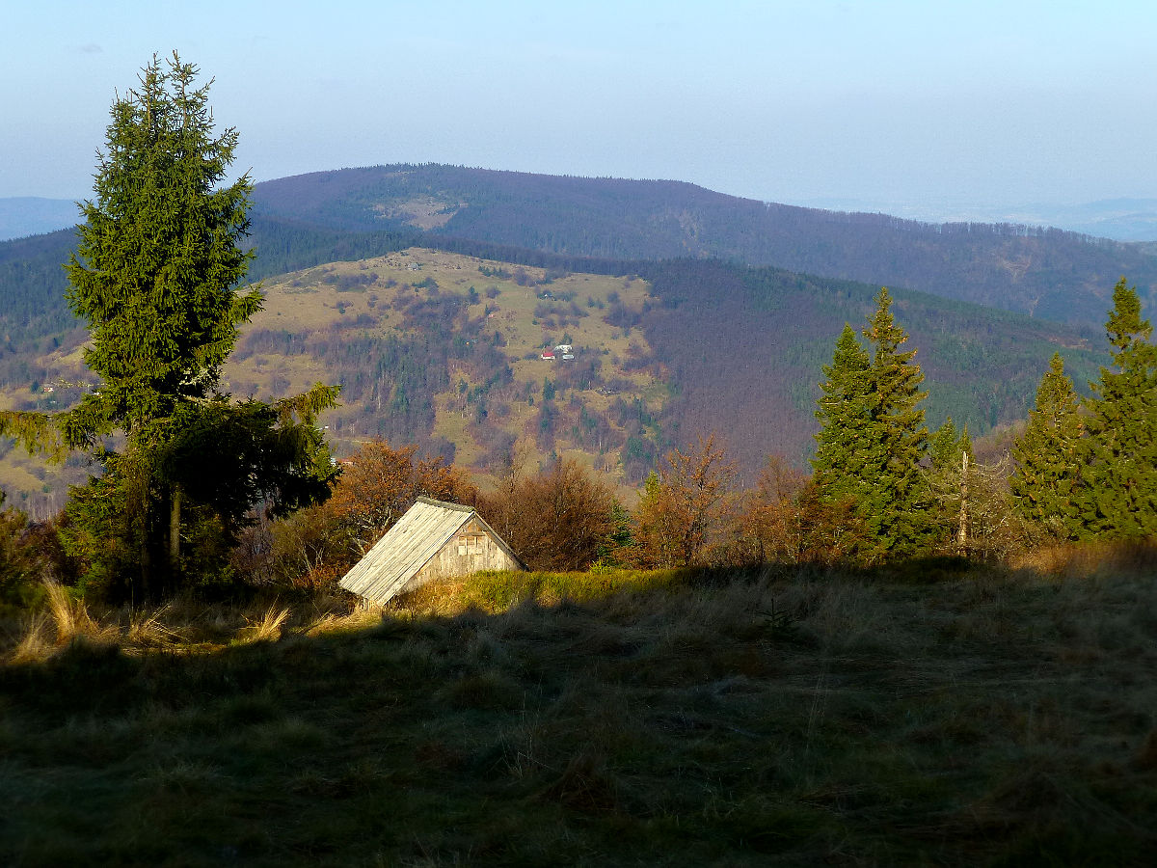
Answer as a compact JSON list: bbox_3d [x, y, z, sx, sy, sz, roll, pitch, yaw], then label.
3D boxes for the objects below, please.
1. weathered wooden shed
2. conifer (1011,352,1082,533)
[{"bbox_3d":[-3.451,3.225,59.569,4.467,2.909,3.229,-3,7,-26],"label":"weathered wooden shed"},{"bbox_3d":[14.273,0.516,70.325,2.700,6.000,2.700,0,6,0],"label":"conifer"}]

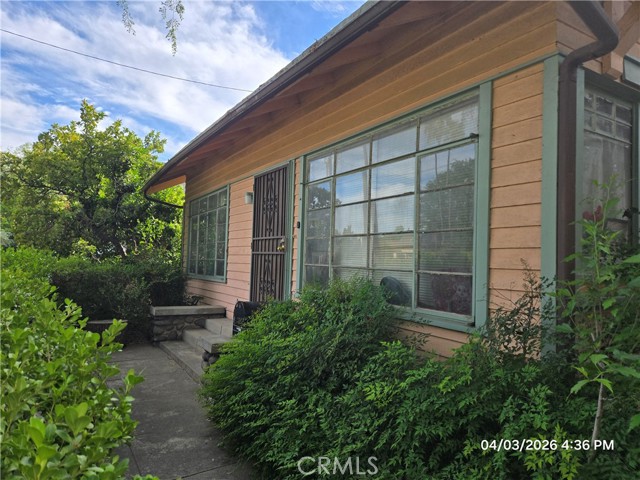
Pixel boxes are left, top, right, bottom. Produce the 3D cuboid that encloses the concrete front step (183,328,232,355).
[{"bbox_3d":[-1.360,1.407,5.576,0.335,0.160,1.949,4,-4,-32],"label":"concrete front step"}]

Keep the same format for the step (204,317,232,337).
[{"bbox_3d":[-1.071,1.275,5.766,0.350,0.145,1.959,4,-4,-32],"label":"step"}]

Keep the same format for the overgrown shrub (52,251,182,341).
[{"bbox_3d":[-3.256,0.887,6.884,1.898,1.330,1.472,4,-4,-32],"label":"overgrown shrub"}]

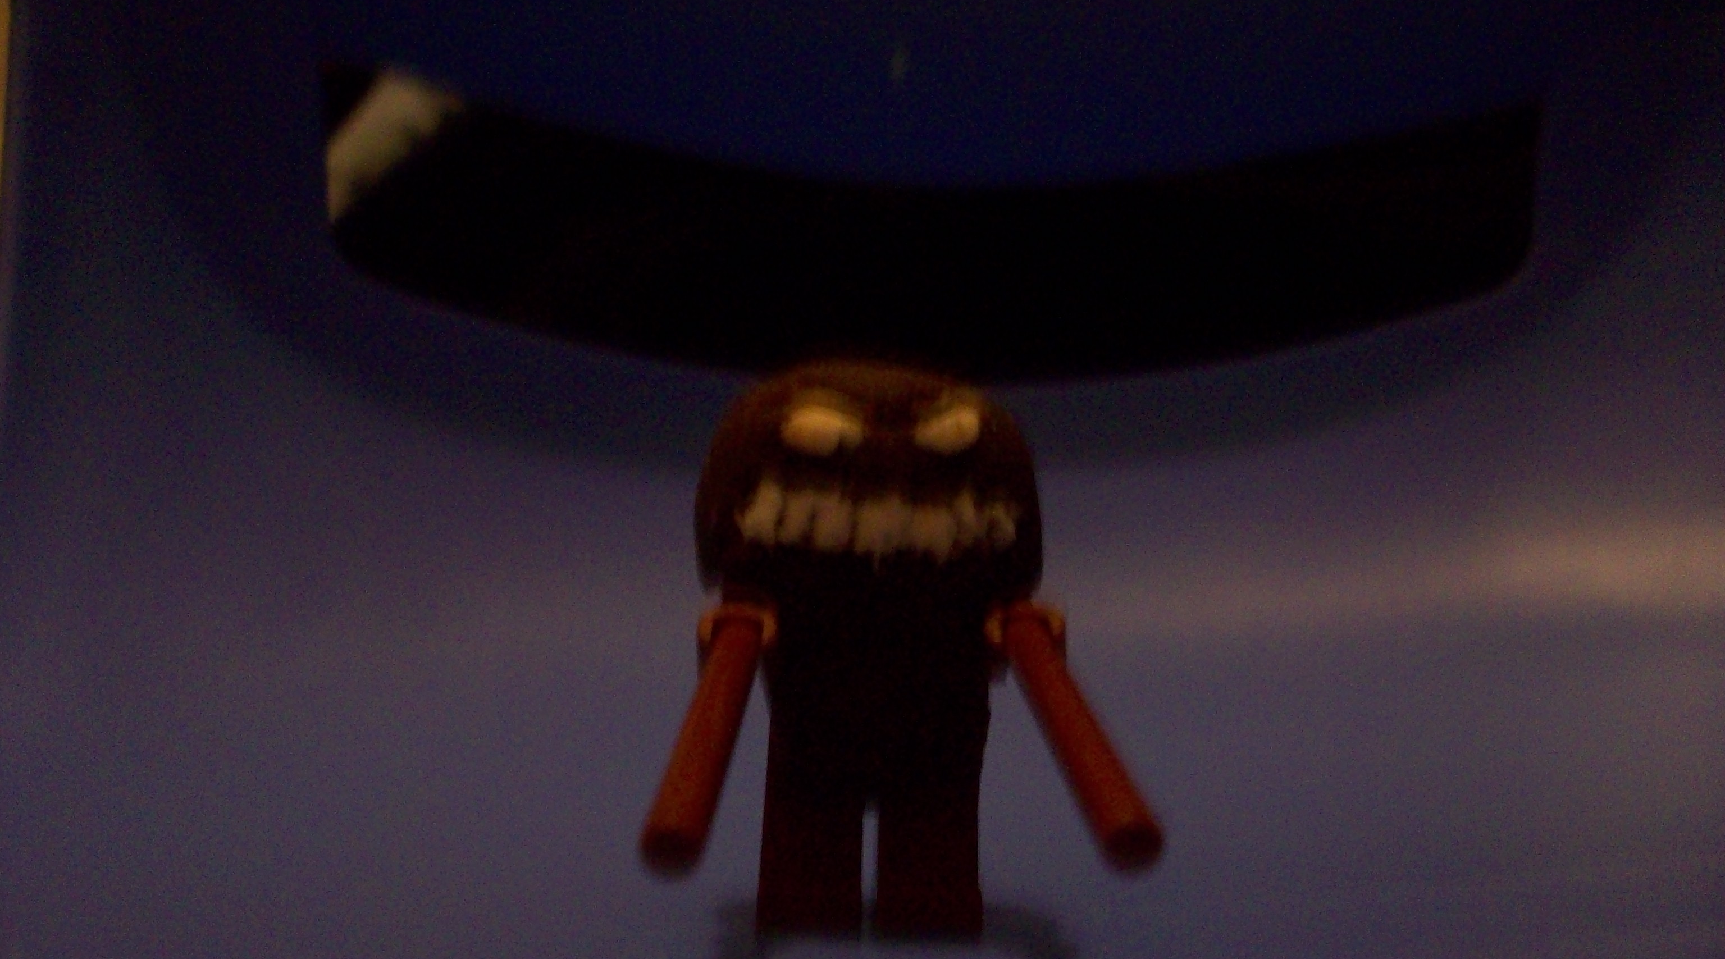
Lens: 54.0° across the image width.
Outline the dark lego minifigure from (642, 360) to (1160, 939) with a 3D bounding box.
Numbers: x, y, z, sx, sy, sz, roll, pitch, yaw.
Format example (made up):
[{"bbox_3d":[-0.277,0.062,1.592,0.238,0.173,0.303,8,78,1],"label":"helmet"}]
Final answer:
[{"bbox_3d":[0.001,0.013,0.109,0.028,0.041,0.039,0,4,-2],"label":"dark lego minifigure"}]

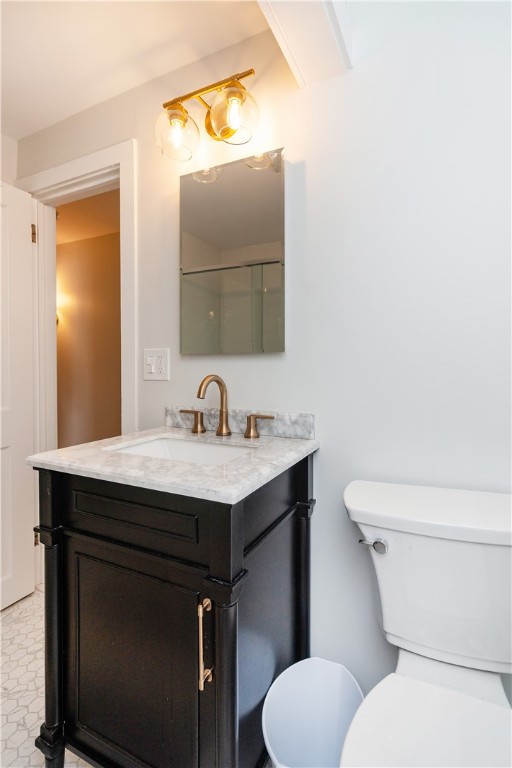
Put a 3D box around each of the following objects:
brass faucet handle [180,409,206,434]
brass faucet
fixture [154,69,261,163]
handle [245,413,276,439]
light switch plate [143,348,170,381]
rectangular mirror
[{"bbox_3d":[-0.228,0.135,1.228,0.105,0.073,0.051,0,1,25],"label":"brass faucet handle"},{"bbox_3d":[-0.136,0.072,1.096,0.052,0.200,0.186,0,1,25],"label":"brass faucet"},{"bbox_3d":[-0.161,-0.872,1.128,0.370,0.194,0.176,0,1,24],"label":"fixture"},{"bbox_3d":[0.010,0.136,1.099,0.105,0.073,0.051,0,1,25],"label":"handle"},{"bbox_3d":[-0.387,-0.075,1.333,0.123,0.122,0.008,0,1,24],"label":"light switch plate"},{"bbox_3d":[-0.088,-0.432,1.186,0.405,0.652,0.025,0,1,24],"label":"rectangular mirror"}]

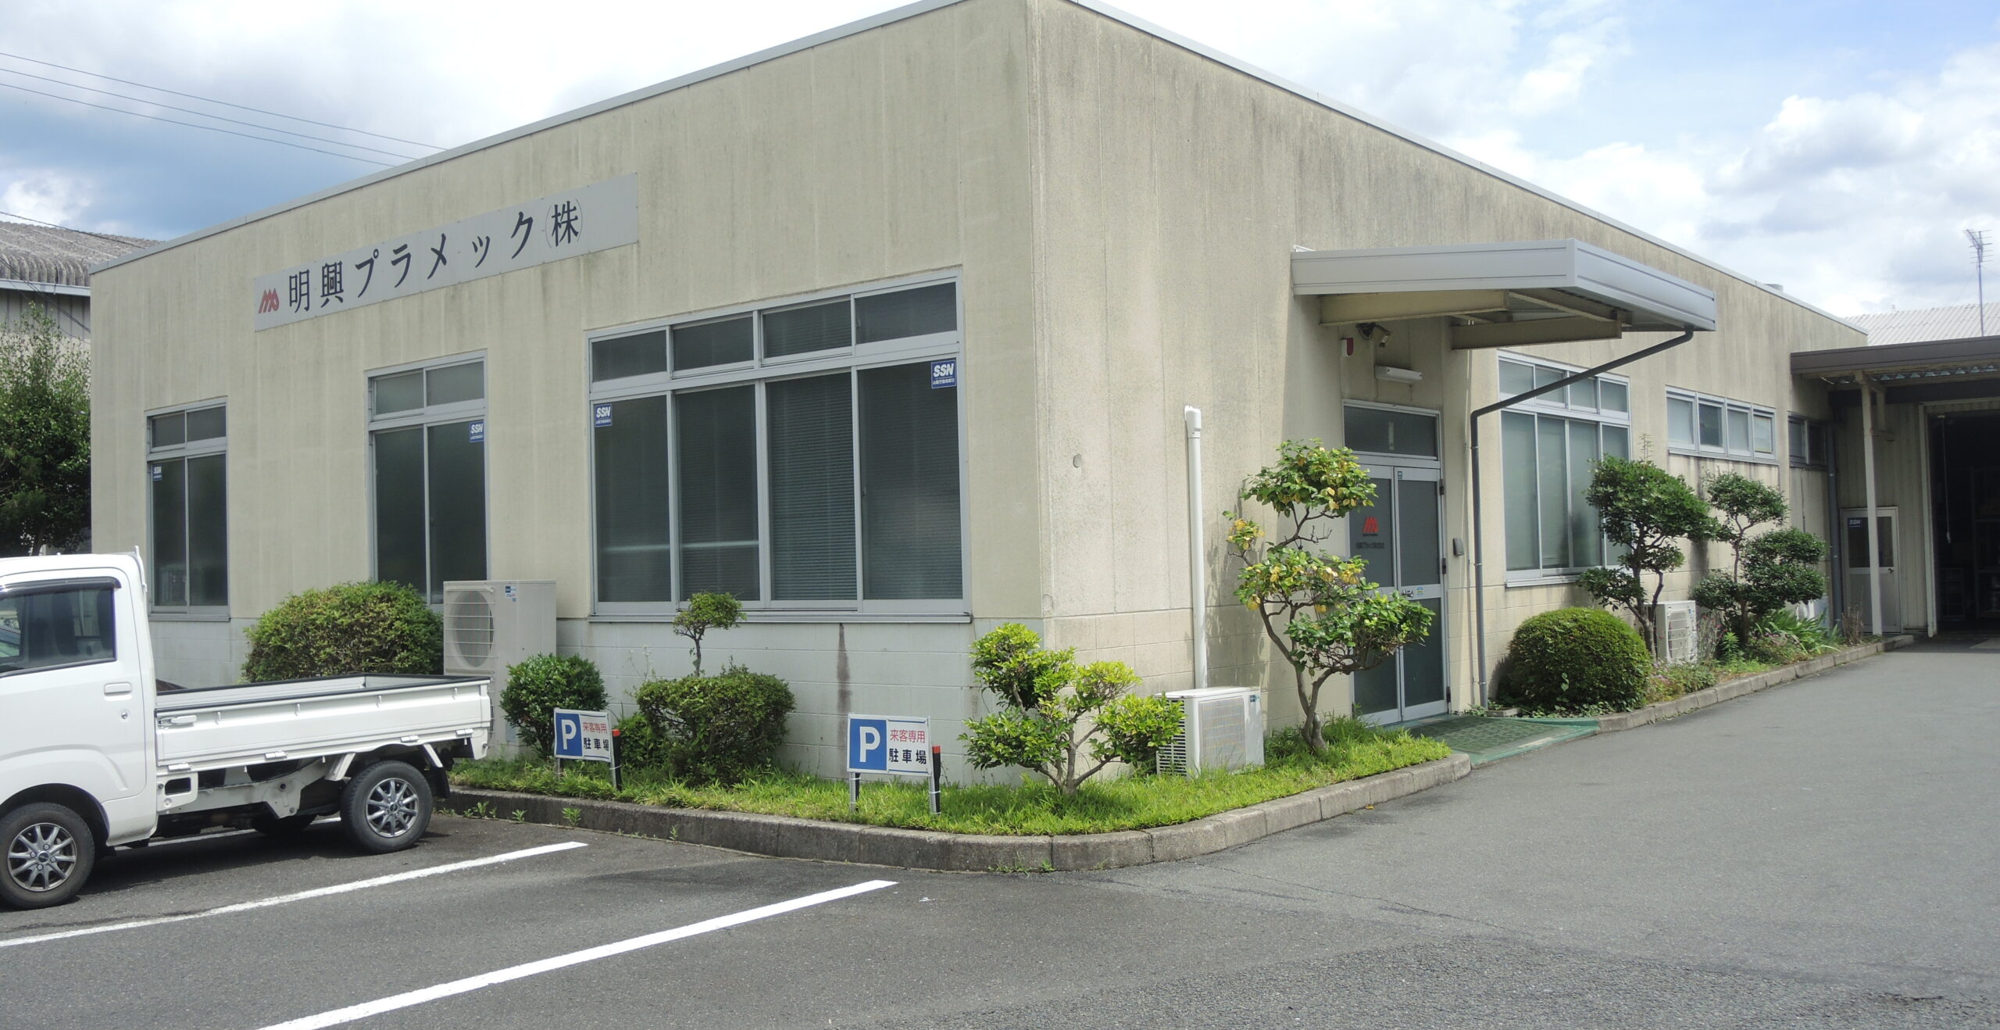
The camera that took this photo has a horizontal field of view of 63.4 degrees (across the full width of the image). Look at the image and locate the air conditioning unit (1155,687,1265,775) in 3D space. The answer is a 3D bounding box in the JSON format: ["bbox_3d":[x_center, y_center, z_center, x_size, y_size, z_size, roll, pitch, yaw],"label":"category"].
[{"bbox_3d":[1.298,1.371,9.955,0.290,0.550,0.780,-3,-2,39],"label":"air conditioning unit"}]

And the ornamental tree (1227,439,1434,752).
[{"bbox_3d":[2.084,0.507,10.200,1.200,1.960,1.120,-3,-2,39],"label":"ornamental tree"}]

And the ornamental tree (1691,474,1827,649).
[{"bbox_3d":[8.449,0.565,18.000,1.380,2.030,1.220,-3,-2,39],"label":"ornamental tree"}]

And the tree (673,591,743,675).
[{"bbox_3d":[-1.850,1.080,10.266,0.460,1.150,0.440,-3,-2,39],"label":"tree"}]

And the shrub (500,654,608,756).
[{"bbox_3d":[-2.992,1.310,10.850,0.690,0.750,0.660,-3,-2,39],"label":"shrub"}]

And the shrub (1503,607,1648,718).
[{"bbox_3d":[4.829,1.217,13.550,1.100,0.880,1.170,-3,-2,39],"label":"shrub"}]

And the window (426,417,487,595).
[{"bbox_3d":[-4.350,-0.009,12.996,0.880,1.480,0.070,-3,-2,39],"label":"window"}]

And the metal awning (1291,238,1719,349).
[{"bbox_3d":[3.806,-1.660,12.038,2.020,0.500,2.980,-3,-2,39],"label":"metal awning"}]

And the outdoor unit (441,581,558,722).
[{"bbox_3d":[-3.609,1.099,11.708,0.932,1.210,0.330,-3,-2,39],"label":"outdoor unit"}]

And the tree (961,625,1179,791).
[{"bbox_3d":[0.390,1.052,8.680,1.180,0.930,0.880,-2,-1,2],"label":"tree"}]

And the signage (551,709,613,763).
[{"bbox_3d":[-2.728,1.434,10.558,0.600,0.330,0.040,-3,-2,39],"label":"signage"}]

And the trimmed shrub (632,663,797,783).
[{"bbox_3d":[-1.794,1.324,10.120,0.970,0.760,0.760,-3,-2,39],"label":"trimmed shrub"}]

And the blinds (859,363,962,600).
[{"bbox_3d":[-0.551,-0.201,9.851,0.820,1.450,0.050,-3,-2,39],"label":"blinds"}]

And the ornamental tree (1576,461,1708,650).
[{"bbox_3d":[6.175,0.442,15.500,1.220,2.030,1.120,-3,-2,39],"label":"ornamental tree"}]

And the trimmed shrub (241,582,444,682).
[{"bbox_3d":[-5.101,1.177,12.709,1.750,1.320,1.250,-3,-2,39],"label":"trimmed shrub"}]

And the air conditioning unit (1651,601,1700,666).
[{"bbox_3d":[7.032,1.245,16.931,0.300,0.650,0.790,-3,-2,39],"label":"air conditioning unit"}]

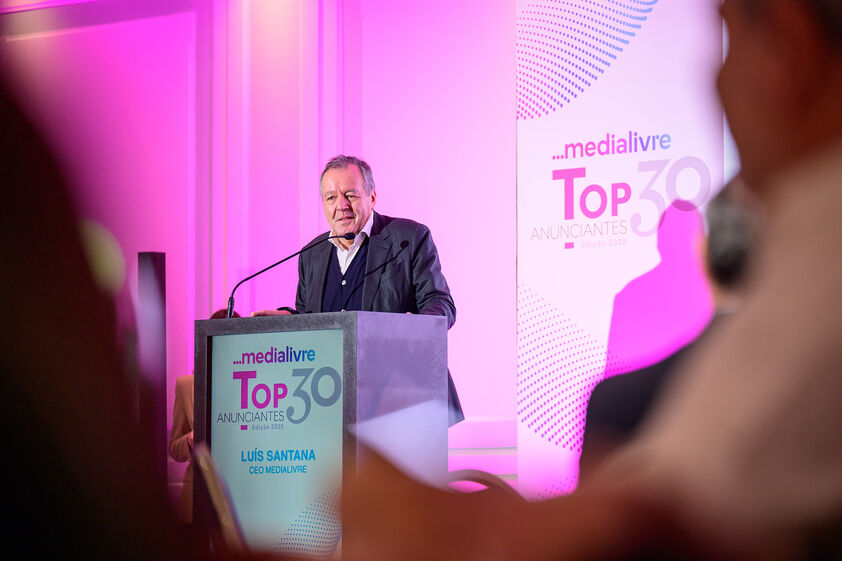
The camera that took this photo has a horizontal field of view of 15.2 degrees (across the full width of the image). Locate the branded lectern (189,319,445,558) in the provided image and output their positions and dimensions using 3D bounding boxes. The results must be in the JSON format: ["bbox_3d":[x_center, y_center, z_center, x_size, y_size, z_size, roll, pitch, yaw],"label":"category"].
[{"bbox_3d":[-0.290,0.689,9.021,0.653,1.160,0.366,-4,-5,43],"label":"branded lectern"}]

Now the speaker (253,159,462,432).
[{"bbox_3d":[-0.170,0.463,9.470,0.600,1.673,0.480,-3,-5,36],"label":"speaker"}]

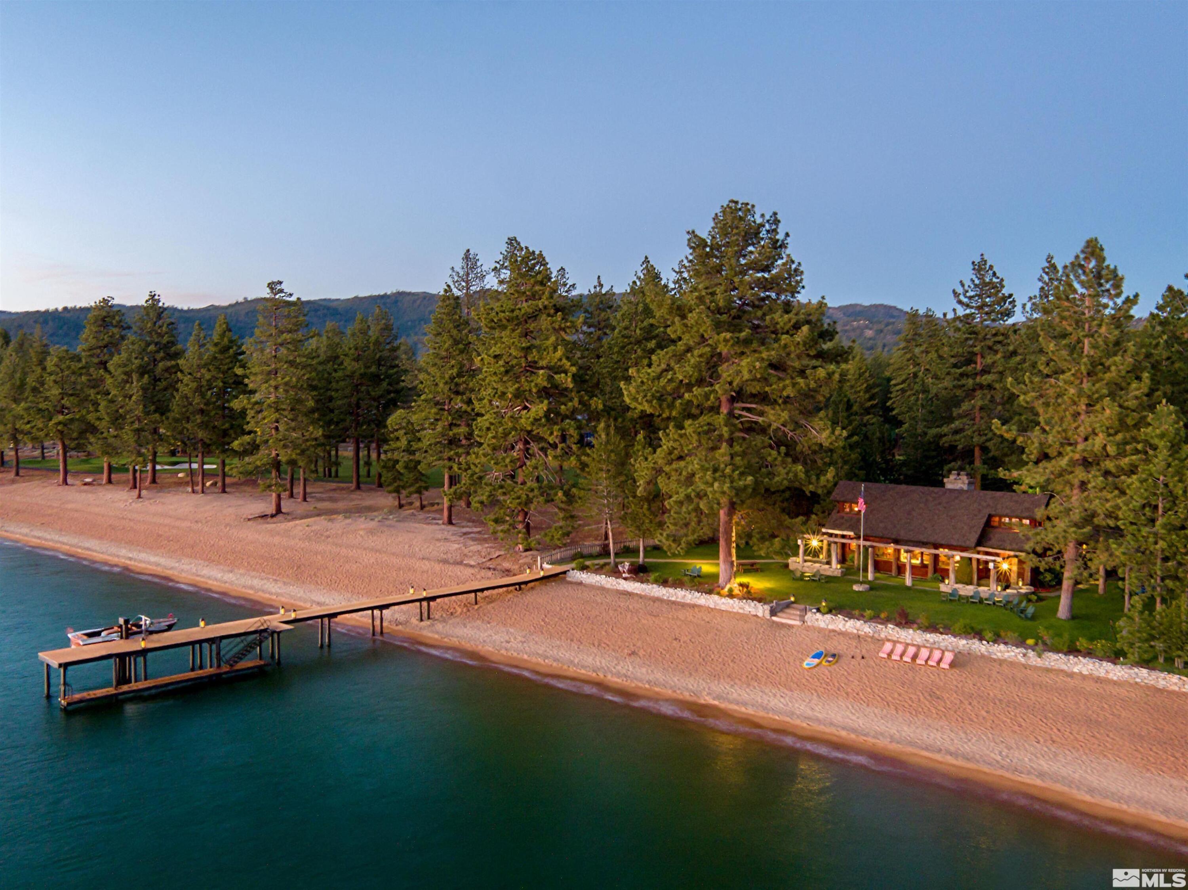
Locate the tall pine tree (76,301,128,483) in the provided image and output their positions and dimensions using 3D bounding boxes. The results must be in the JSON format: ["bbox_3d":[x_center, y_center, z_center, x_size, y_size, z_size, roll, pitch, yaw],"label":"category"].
[{"bbox_3d":[-81.718,-9.075,171.578,8.254,30.908,8.254,-1,3,-25],"label":"tall pine tree"}]

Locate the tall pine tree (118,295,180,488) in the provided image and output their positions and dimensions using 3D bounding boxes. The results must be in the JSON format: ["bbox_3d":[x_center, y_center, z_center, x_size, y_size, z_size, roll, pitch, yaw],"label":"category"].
[{"bbox_3d":[-73.857,-9.313,171.082,10.325,31.509,10.325,-1,3,-23],"label":"tall pine tree"}]

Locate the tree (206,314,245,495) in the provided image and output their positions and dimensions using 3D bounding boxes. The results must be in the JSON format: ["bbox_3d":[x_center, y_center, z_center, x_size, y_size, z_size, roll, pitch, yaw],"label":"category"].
[{"bbox_3d":[-55.480,-6.124,154.711,5.819,26.700,5.819,-1,3,-20],"label":"tree"}]

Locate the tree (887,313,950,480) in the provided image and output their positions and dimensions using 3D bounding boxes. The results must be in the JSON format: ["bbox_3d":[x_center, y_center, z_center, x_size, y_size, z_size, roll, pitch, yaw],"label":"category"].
[{"bbox_3d":[40.519,-4.023,128.081,7.506,25.336,7.506,1,3,18],"label":"tree"}]

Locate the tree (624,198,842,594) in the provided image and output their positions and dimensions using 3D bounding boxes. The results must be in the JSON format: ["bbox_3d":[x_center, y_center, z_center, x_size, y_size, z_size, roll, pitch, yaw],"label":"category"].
[{"bbox_3d":[10.863,-3.946,80.457,16.678,29.860,15.844,1,2,8],"label":"tree"}]

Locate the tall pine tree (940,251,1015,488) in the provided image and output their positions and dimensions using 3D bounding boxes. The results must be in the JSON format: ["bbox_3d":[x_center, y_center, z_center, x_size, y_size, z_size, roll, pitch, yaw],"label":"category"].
[{"bbox_3d":[41.828,-5.602,112.102,8.138,29.843,8.138,1,3,20],"label":"tall pine tree"}]

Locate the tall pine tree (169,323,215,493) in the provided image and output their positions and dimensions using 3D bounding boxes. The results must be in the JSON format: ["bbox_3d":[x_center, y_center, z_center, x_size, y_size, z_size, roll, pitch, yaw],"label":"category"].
[{"bbox_3d":[-59.804,-5.440,153.774,6.590,25.365,6.590,-1,3,-21],"label":"tall pine tree"}]

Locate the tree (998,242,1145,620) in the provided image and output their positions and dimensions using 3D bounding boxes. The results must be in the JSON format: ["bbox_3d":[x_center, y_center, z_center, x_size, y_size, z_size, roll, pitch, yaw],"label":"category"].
[{"bbox_3d":[31.606,-0.858,68.234,9.489,24.931,9.489,1,3,25],"label":"tree"}]

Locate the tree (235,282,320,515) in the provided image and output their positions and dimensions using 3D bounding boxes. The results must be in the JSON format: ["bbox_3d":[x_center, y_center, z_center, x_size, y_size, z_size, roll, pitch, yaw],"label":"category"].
[{"bbox_3d":[-38.767,-5.642,125.971,10.027,28.318,9.525,0,3,-17],"label":"tree"}]

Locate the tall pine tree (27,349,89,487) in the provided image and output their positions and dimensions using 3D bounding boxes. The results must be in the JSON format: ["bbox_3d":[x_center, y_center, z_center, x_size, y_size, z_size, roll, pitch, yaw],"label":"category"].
[{"bbox_3d":[-87.268,-4.658,167.573,9.527,22.361,9.527,-1,3,-27],"label":"tall pine tree"}]

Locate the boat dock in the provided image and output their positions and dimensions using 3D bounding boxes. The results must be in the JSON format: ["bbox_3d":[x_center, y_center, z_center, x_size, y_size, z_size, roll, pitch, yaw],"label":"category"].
[{"bbox_3d":[-16.286,12.415,73.101,5.100,3.200,41.400,3,3,44],"label":"boat dock"}]

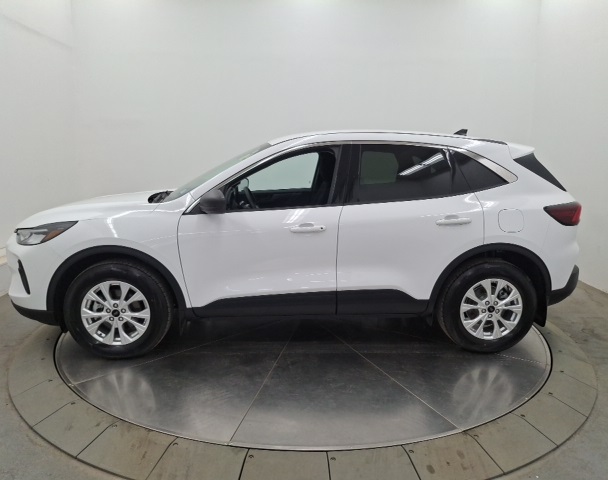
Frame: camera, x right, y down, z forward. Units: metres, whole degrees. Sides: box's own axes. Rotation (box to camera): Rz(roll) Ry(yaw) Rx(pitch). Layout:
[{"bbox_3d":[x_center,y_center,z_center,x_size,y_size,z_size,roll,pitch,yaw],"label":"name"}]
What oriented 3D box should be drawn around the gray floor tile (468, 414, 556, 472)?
[{"bbox_3d":[1.094,1.071,2.466,0.455,0.020,0.325,-5,11,-30],"label":"gray floor tile"}]

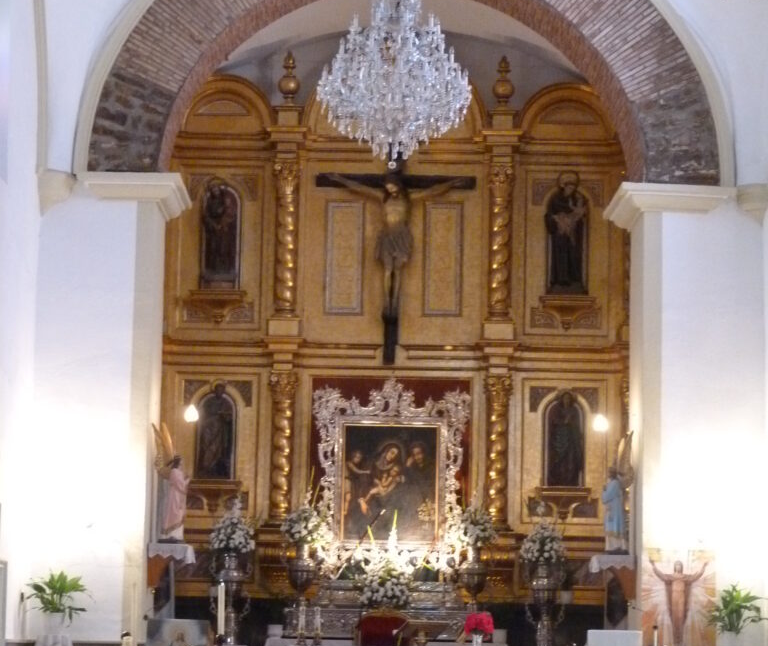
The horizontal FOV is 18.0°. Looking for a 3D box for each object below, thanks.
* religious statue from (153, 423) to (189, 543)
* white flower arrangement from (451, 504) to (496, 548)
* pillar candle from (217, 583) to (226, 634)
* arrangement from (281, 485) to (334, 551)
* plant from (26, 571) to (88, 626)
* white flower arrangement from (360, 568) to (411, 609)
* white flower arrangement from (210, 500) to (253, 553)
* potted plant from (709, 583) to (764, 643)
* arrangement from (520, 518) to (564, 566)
[{"bbox_3d":[-1.999,1.488,22.731,0.335,1.117,0.406,-1,-8,15],"label":"religious statue"},{"bbox_3d":[0.961,2.174,26.041,0.494,0.472,0.460,1,-8,0],"label":"white flower arrangement"},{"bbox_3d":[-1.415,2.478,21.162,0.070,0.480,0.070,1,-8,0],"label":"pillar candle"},{"bbox_3d":[-0.821,2.109,26.131,0.579,0.700,0.538,1,-7,0],"label":"arrangement"},{"bbox_3d":[-2.810,2.380,20.876,0.534,0.482,0.500,1,-8,0],"label":"plant"},{"bbox_3d":[0.016,2.830,25.854,0.533,0.448,0.440,1,-8,0],"label":"white flower arrangement"},{"bbox_3d":[-1.559,2.101,25.047,0.444,0.558,0.430,1,-8,0],"label":"white flower arrangement"},{"bbox_3d":[3.029,2.505,20.845,0.481,0.533,0.460,1,-8,0],"label":"potted plant"},{"bbox_3d":[1.640,2.291,25.292,0.472,0.513,0.457,1,-7,0],"label":"arrangement"}]

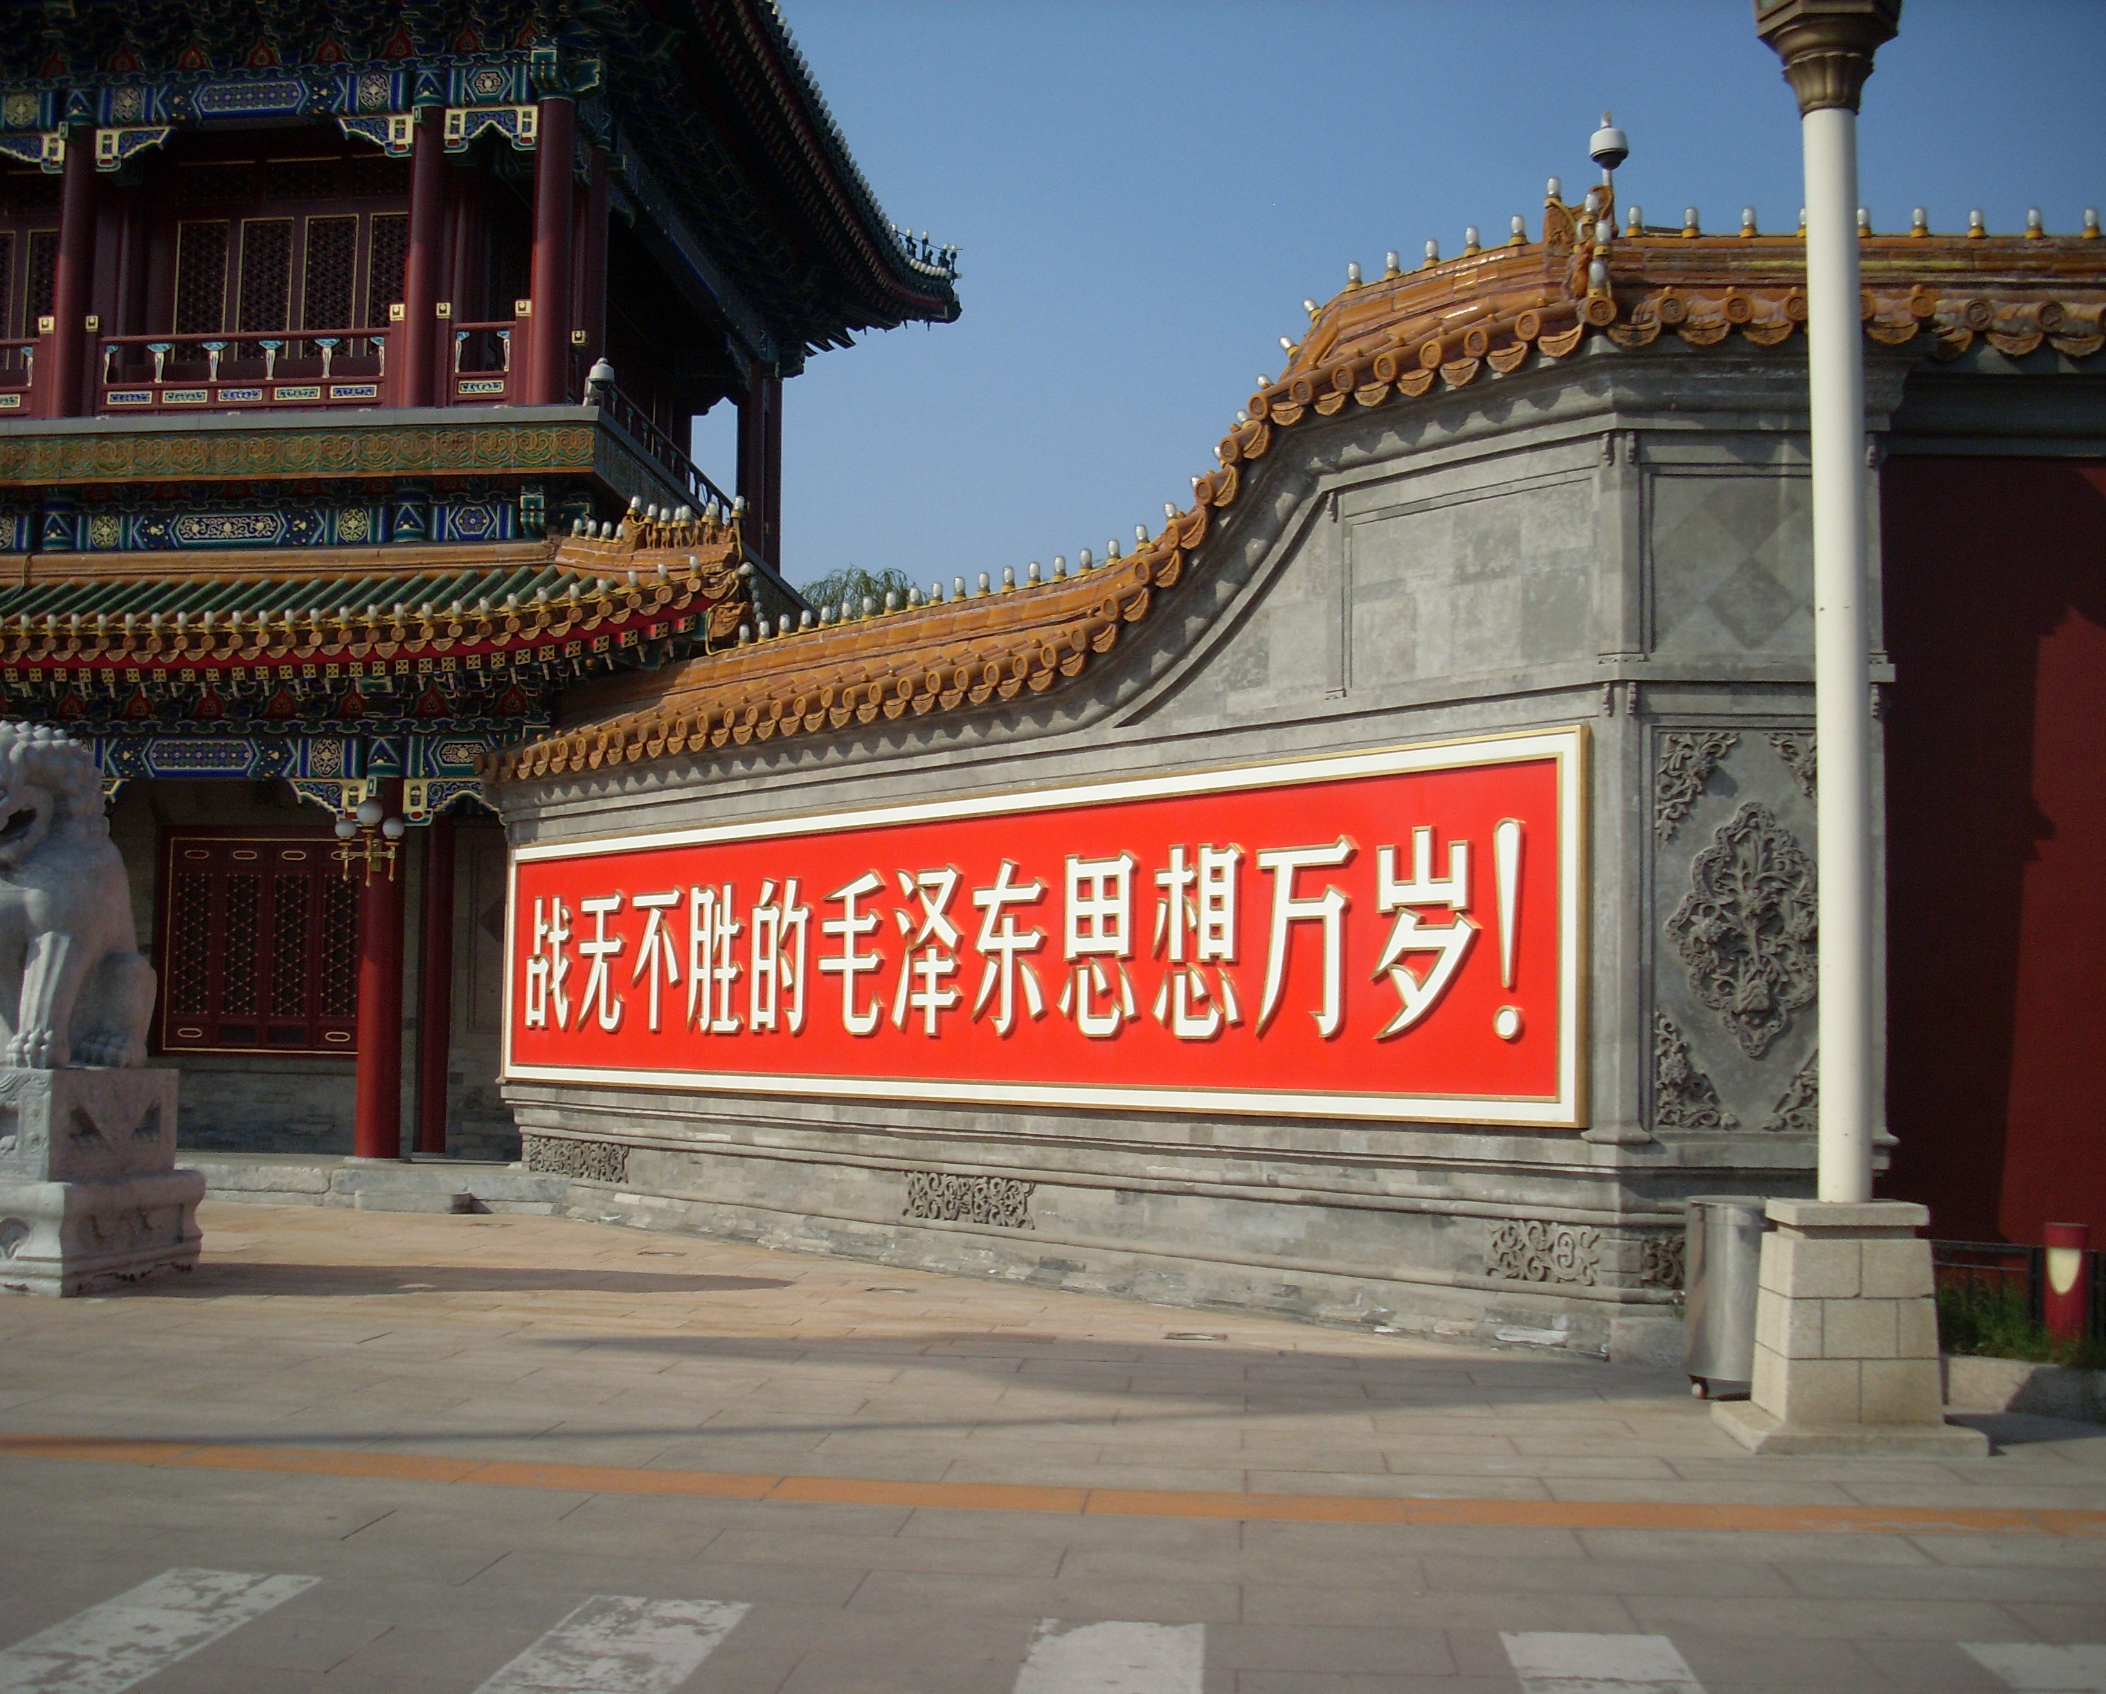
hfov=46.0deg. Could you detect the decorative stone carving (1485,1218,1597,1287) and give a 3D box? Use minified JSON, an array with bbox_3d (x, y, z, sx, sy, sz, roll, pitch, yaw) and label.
[{"bbox_3d":[2.535,2.110,12.865,0.051,0.349,0.756,4,-6,-39],"label":"decorative stone carving"}]

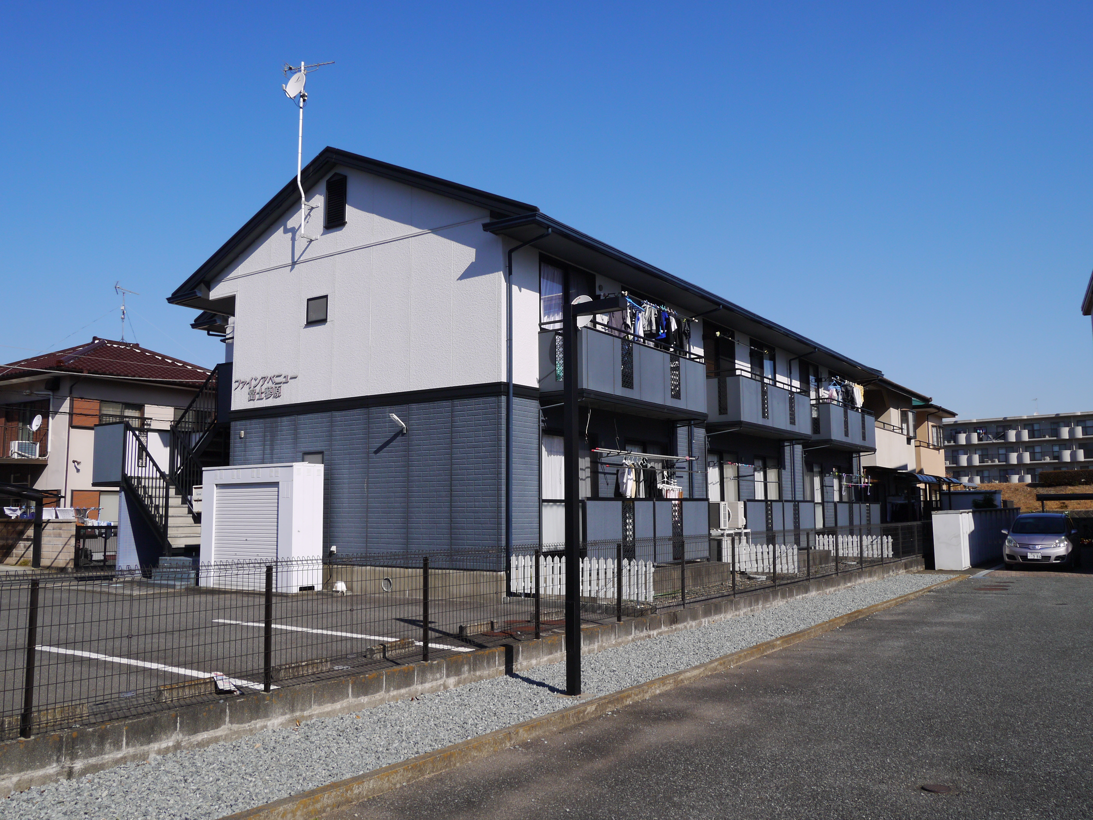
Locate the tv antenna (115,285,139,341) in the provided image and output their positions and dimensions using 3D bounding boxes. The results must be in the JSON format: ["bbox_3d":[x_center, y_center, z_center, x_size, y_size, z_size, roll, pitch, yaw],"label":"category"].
[{"bbox_3d":[-14.557,-3.312,30.590,0.500,2.028,1.100,-2,-7,19],"label":"tv antenna"}]

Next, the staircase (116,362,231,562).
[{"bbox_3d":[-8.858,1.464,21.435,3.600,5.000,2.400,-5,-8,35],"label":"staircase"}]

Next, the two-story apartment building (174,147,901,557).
[{"bbox_3d":[1.869,0.112,25.474,10.200,8.500,21.800,-5,-8,35],"label":"two-story apartment building"}]

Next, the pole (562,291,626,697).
[{"bbox_3d":[0.505,0.858,8.898,0.670,3.970,0.150,-5,-8,35],"label":"pole"}]

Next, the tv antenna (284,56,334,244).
[{"bbox_3d":[-4.741,-5.113,17.336,1.080,3.700,0.720,-7,-9,45],"label":"tv antenna"}]

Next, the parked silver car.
[{"bbox_3d":[13.944,3.672,24.886,1.720,1.535,4.050,-5,-8,34],"label":"parked silver car"}]

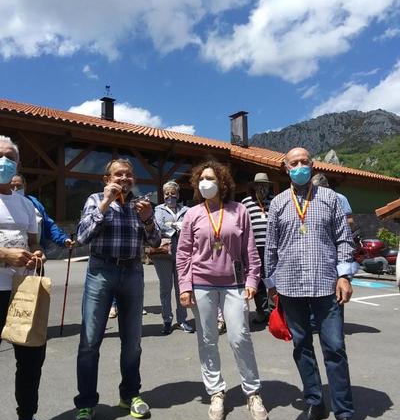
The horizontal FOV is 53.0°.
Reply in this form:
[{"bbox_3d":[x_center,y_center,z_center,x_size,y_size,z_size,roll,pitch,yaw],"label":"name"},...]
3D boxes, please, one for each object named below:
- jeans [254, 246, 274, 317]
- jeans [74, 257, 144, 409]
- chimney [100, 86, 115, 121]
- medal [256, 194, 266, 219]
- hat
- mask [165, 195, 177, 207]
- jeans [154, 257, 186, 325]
[{"bbox_3d":[0.760,0.860,4.830,0.340,0.870,0.270,0,0,0],"label":"jeans"},{"bbox_3d":[-0.600,0.810,2.660,0.460,0.980,0.310,0,0,-7],"label":"jeans"},{"bbox_3d":[-3.210,-3.700,14.000,0.400,1.270,0.430,0,0,42],"label":"chimney"},{"bbox_3d":[0.720,-0.035,4.680,0.130,0.310,0.090,0,0,0],"label":"medal"},{"bbox_3d":[0.742,-0.377,4.820,0.260,0.135,0.280,0,0,0],"label":"hat"},{"bbox_3d":[-0.322,-0.087,4.400,0.140,0.135,0.090,0,0,7],"label":"mask"},{"bbox_3d":[-0.340,0.865,4.520,0.390,0.840,0.270,0,0,-3],"label":"jeans"}]

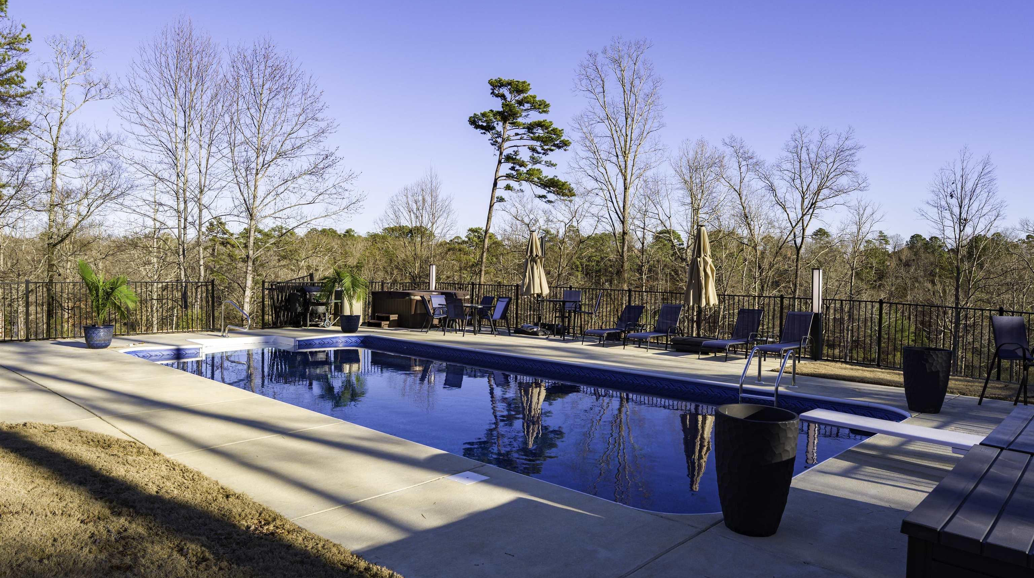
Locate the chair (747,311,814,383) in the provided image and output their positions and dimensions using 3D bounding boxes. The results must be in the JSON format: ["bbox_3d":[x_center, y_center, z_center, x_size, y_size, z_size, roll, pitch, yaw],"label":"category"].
[{"bbox_3d":[4.967,0.905,12.868,0.650,0.920,1.560,3,3,44],"label":"chair"}]

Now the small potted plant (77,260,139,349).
[{"bbox_3d":[-7.895,0.302,13.272,1.030,1.620,0.980,0,2,-31],"label":"small potted plant"}]

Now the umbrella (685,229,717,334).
[{"bbox_3d":[3.732,0.030,14.039,0.640,2.550,0.640,1,2,0],"label":"umbrella"}]

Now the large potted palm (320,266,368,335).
[{"bbox_3d":[-4.235,0.271,17.038,1.150,1.580,1.100,1,2,-14],"label":"large potted palm"}]

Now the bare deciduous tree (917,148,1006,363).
[{"bbox_3d":[14.193,-0.735,22.000,2.450,7.608,2.450,2,2,33],"label":"bare deciduous tree"}]

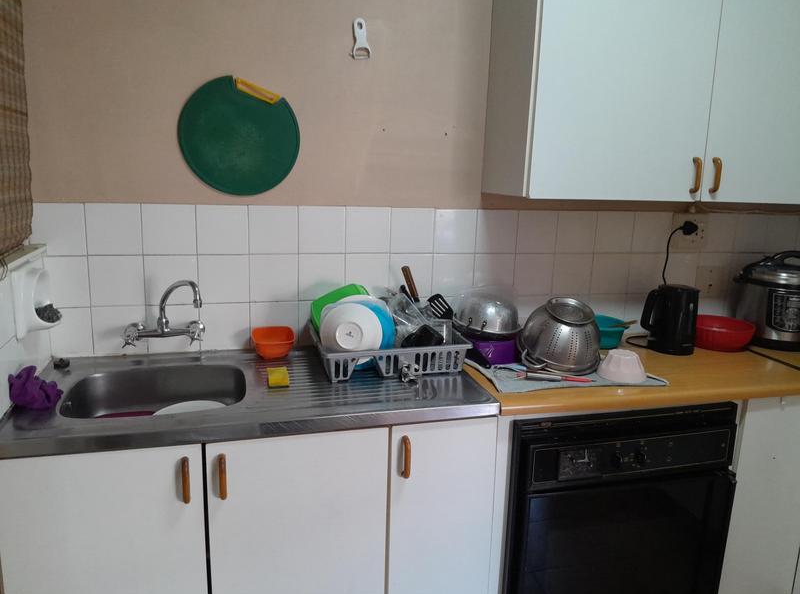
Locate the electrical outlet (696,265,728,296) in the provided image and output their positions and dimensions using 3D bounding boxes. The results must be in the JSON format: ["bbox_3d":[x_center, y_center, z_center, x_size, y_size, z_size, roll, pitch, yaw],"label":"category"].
[{"bbox_3d":[1.206,-0.054,2.328,0.124,0.120,0.012,-1,10,-14],"label":"electrical outlet"}]

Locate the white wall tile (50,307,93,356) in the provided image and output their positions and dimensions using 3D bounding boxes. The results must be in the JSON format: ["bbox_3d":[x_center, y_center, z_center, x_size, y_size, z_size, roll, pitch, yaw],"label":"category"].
[{"bbox_3d":[-0.976,0.104,1.798,0.115,0.147,0.010,-1,10,-14],"label":"white wall tile"}]

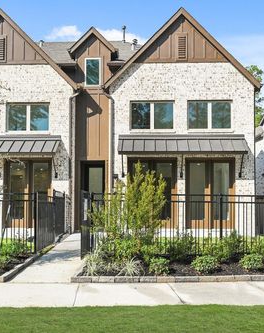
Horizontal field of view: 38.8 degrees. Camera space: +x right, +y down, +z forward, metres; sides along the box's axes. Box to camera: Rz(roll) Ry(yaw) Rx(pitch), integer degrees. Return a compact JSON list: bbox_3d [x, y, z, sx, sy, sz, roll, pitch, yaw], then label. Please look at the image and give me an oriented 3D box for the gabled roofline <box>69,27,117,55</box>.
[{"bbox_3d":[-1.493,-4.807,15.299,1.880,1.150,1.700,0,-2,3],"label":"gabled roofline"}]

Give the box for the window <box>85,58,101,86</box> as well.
[{"bbox_3d":[-1.517,-3.674,14.700,0.640,1.120,0.100,0,-2,3],"label":"window"}]

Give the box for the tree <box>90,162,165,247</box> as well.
[{"bbox_3d":[-0.077,0.875,8.200,1.650,1.950,1.500,0,-2,3],"label":"tree"}]

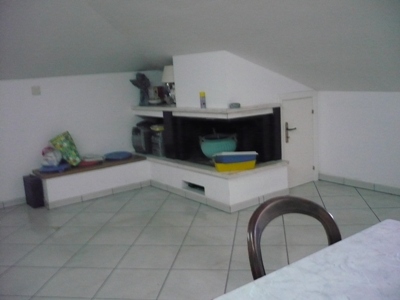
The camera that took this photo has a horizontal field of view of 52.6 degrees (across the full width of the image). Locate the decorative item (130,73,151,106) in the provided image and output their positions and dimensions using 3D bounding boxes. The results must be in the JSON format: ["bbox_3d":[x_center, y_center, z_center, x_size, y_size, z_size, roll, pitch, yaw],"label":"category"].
[{"bbox_3d":[-0.825,-0.819,5.472,0.267,0.443,0.181,-5,10,-8],"label":"decorative item"}]

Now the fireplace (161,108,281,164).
[{"bbox_3d":[0.229,-0.195,4.853,0.787,0.611,1.264,-11,13,-35],"label":"fireplace"}]

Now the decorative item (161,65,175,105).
[{"bbox_3d":[-0.386,-0.843,5.257,0.241,0.507,0.241,-4,10,1],"label":"decorative item"}]

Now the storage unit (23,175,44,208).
[{"bbox_3d":[-1.971,0.480,4.783,0.125,0.344,0.305,-11,13,-35],"label":"storage unit"}]

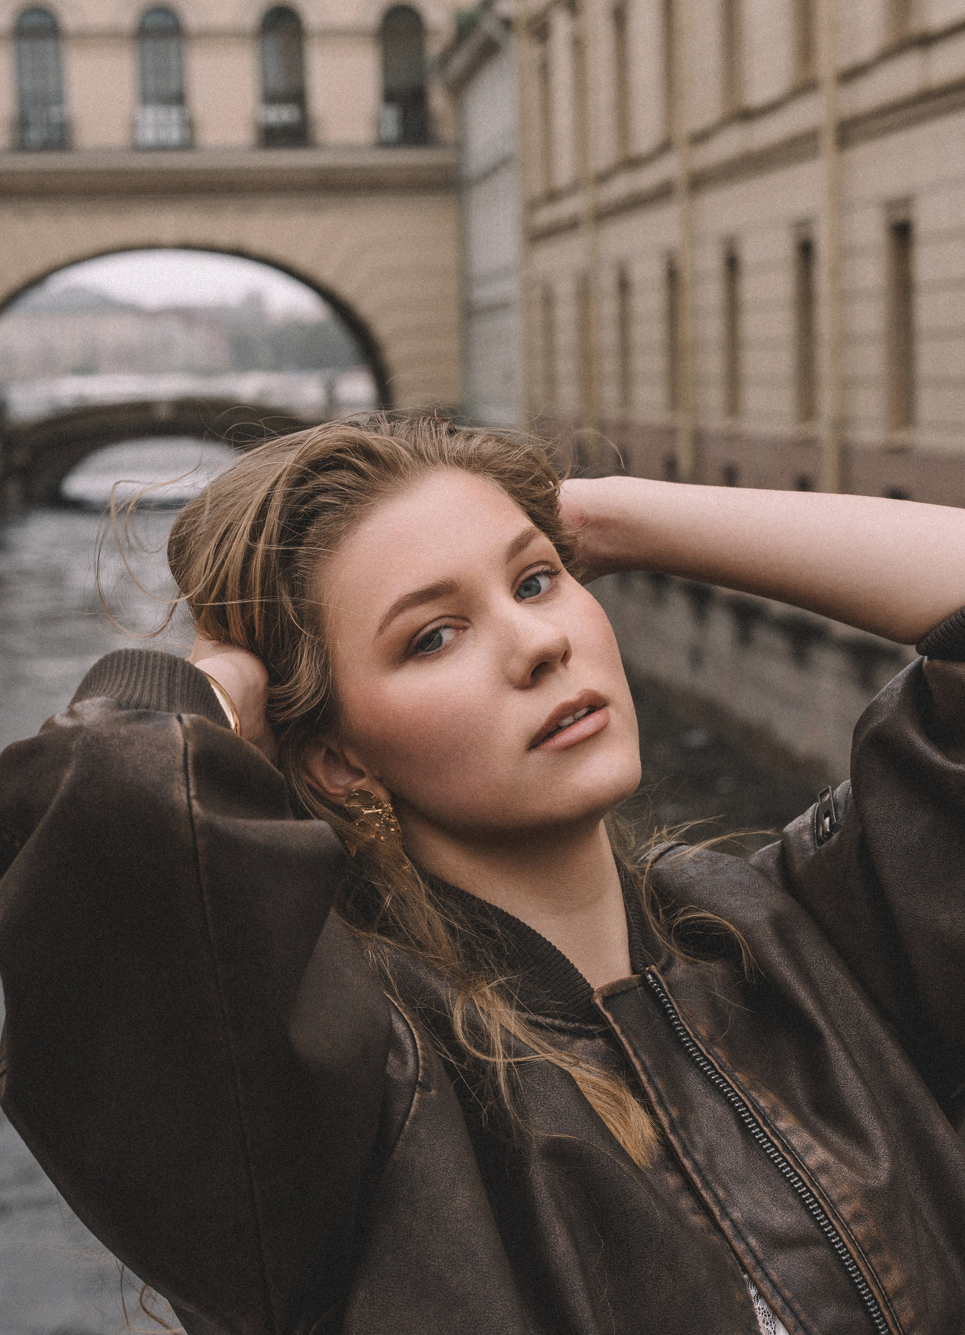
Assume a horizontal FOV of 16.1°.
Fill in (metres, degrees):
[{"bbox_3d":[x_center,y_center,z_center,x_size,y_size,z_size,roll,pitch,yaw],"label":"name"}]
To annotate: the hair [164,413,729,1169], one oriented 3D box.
[{"bbox_3d":[0.002,0.058,1.695,0.210,0.385,0.240,-25,-8,-26],"label":"hair"}]

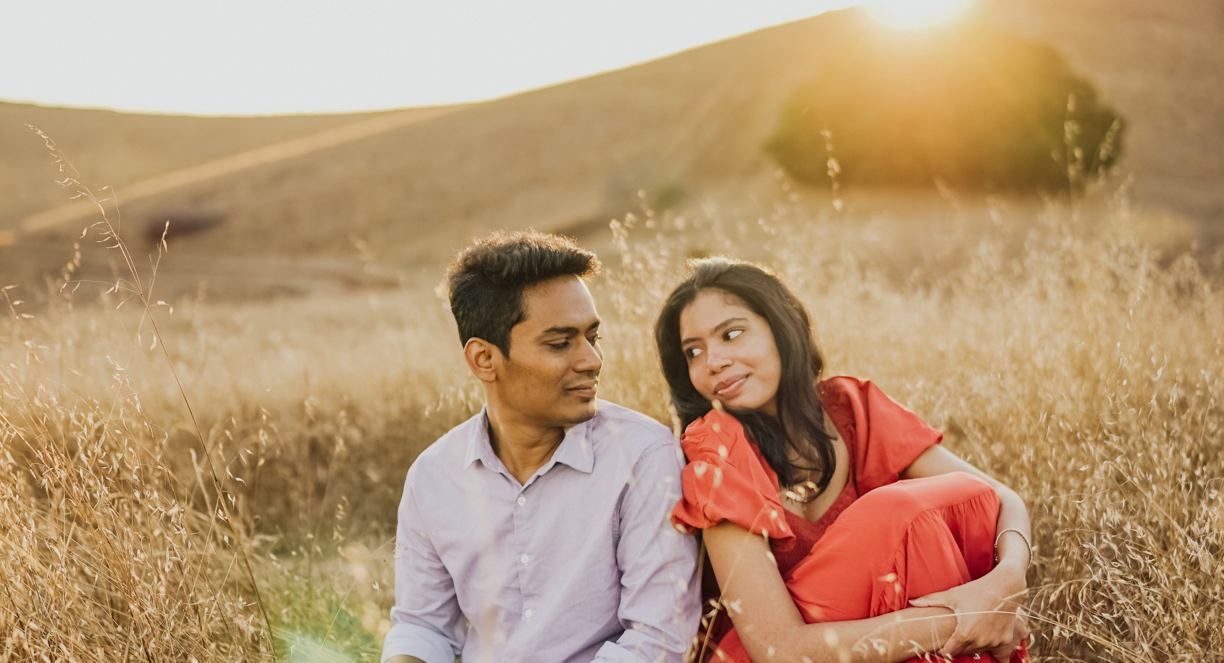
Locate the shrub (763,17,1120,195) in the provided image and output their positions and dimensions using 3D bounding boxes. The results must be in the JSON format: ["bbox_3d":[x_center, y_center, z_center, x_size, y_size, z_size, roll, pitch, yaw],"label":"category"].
[{"bbox_3d":[6.181,-4.204,33.000,6.400,3.100,5.200,0,3,6],"label":"shrub"}]

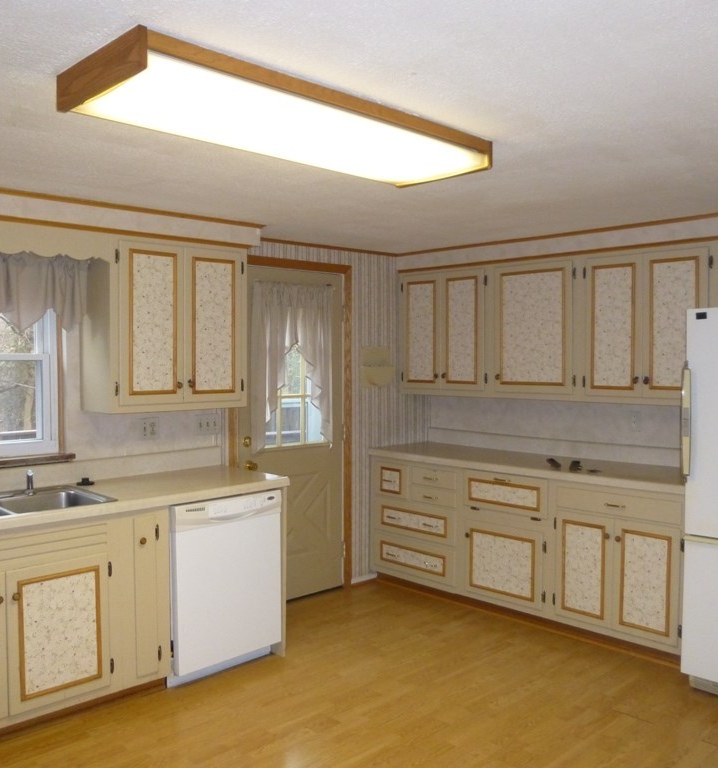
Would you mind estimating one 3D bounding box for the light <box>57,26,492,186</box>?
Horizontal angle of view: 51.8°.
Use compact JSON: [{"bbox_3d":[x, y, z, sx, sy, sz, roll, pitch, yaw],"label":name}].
[{"bbox_3d":[-0.160,-0.753,2.183,1.268,0.091,0.413,-2,3,-43],"label":"light"}]

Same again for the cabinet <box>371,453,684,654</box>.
[{"bbox_3d":[1.020,0.912,4.439,0.579,0.861,2.144,-2,3,-43],"label":"cabinet"}]

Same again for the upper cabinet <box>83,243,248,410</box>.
[{"bbox_3d":[-0.974,-0.287,3.773,0.763,0.828,0.317,-2,3,-43],"label":"upper cabinet"}]

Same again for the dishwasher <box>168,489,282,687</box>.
[{"bbox_3d":[-0.810,0.953,3.696,0.610,0.851,0.609,-2,3,-43],"label":"dishwasher"}]

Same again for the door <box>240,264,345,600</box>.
[{"bbox_3d":[-0.398,0.316,4.593,0.820,2.059,0.045,-2,3,-43],"label":"door"}]

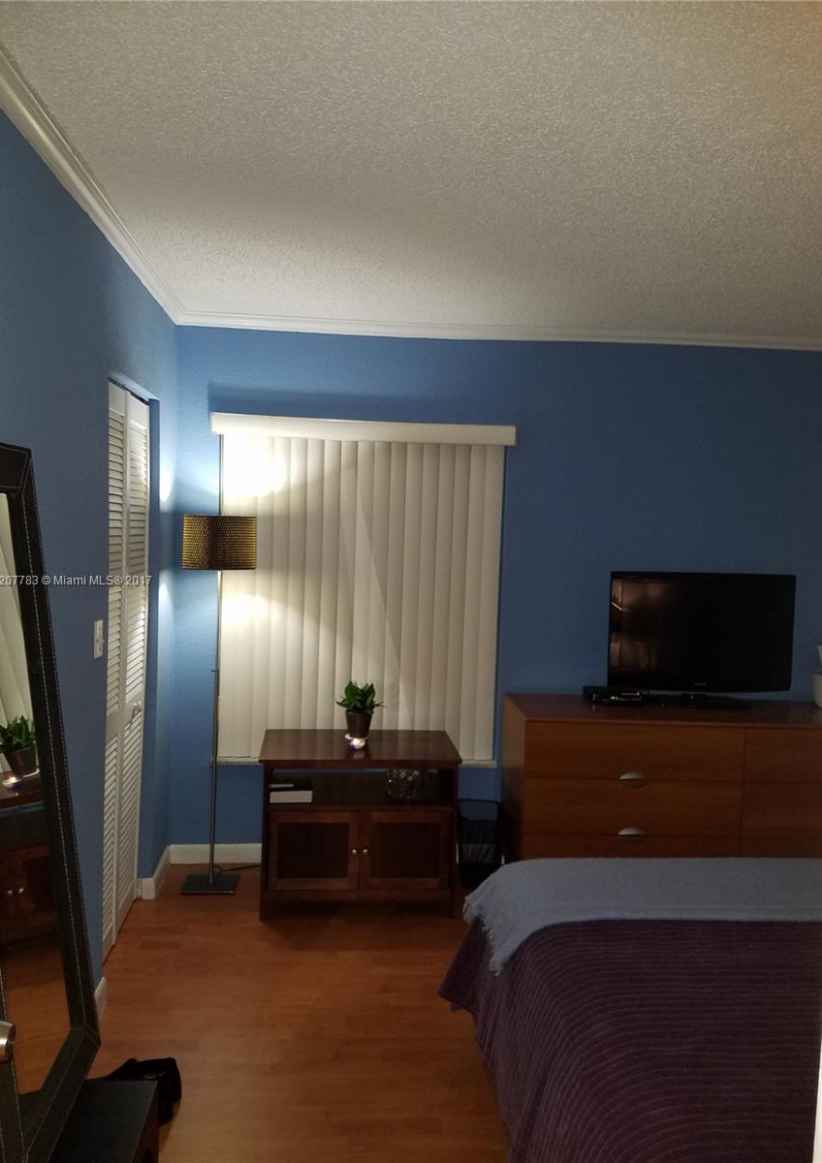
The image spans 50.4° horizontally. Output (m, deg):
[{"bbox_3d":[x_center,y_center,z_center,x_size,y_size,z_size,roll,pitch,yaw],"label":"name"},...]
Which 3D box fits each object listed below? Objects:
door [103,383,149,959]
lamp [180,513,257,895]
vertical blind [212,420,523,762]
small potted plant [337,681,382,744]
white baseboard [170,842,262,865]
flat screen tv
[{"bbox_3d":[-1.048,0.308,3.102,0.051,1.976,0.728,1,3,-5],"label":"door"},{"bbox_3d":[-0.814,0.500,3.678,0.307,1.571,0.307,1,3,-5],"label":"lamp"},{"bbox_3d":[-0.218,0.053,3.869,1.306,1.509,0.096,1,3,-5],"label":"vertical blind"},{"bbox_3d":[-0.221,0.548,3.750,0.198,0.247,0.180,1,3,-5],"label":"small potted plant"},{"bbox_3d":[-0.876,1.226,3.934,0.399,0.090,0.017,1,3,-5],"label":"white baseboard"},{"bbox_3d":[1.266,0.231,3.832,0.828,0.531,0.083,1,3,-5],"label":"flat screen tv"}]

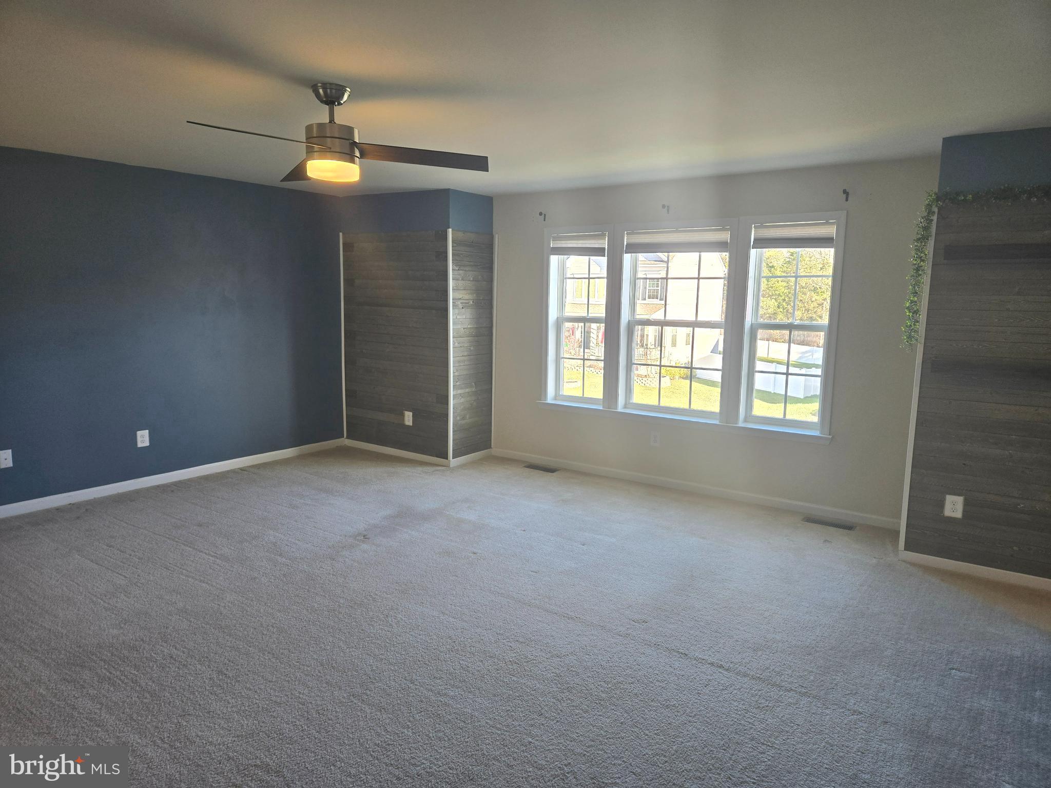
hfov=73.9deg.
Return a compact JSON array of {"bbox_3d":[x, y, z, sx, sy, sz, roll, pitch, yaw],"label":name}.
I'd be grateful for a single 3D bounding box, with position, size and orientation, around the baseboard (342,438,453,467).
[{"bbox_3d":[-1.229,0.555,6.576,1.400,0.066,0.020,6,10,35],"label":"baseboard"}]

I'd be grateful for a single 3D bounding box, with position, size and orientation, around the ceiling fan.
[{"bbox_3d":[-0.876,-1.130,2.972,1.240,0.370,1.140,5,9,27],"label":"ceiling fan"}]

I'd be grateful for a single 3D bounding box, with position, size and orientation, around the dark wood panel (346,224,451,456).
[{"bbox_3d":[-1.219,-0.468,6.436,1.354,2.006,0.030,6,10,35],"label":"dark wood panel"}]

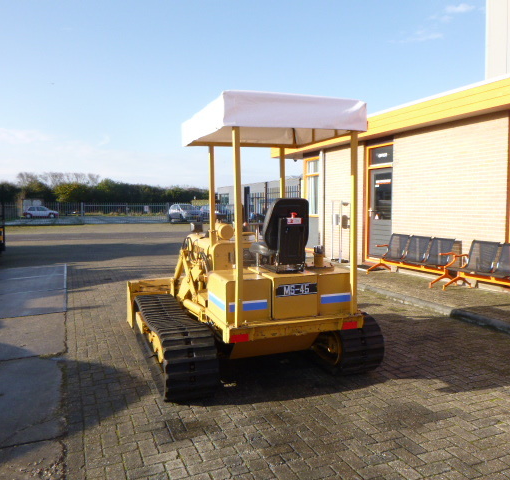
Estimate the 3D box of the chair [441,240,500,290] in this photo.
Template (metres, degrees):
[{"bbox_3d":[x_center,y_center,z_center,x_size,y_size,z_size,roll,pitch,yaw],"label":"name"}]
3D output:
[{"bbox_3d":[3.452,0.423,7.378,0.670,0.790,0.600,-2,4,-22],"label":"chair"}]

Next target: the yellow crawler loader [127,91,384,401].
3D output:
[{"bbox_3d":[-0.190,0.002,4.682,1.850,2.200,2.920,-2,4,-21],"label":"yellow crawler loader"}]

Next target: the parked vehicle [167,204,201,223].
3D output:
[{"bbox_3d":[-6.315,-2.388,41.937,1.760,1.580,4.200,-2,5,-26],"label":"parked vehicle"}]

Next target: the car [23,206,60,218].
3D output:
[{"bbox_3d":[-24.944,-3.176,53.911,3.850,1.420,1.640,-2,5,-24],"label":"car"}]

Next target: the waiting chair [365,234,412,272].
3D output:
[{"bbox_3d":[2.660,0.289,9.220,0.670,0.790,0.600,-2,4,-22],"label":"waiting chair"}]

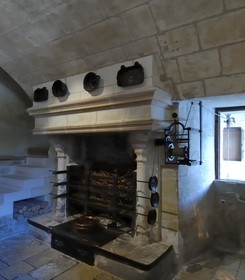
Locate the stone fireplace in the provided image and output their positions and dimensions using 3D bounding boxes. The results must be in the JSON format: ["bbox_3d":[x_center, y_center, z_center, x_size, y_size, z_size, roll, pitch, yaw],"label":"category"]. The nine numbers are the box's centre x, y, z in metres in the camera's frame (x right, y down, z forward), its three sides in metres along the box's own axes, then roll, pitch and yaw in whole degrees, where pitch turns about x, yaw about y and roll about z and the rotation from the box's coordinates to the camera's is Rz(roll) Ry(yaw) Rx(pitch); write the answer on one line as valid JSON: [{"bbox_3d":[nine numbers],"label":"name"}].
[{"bbox_3d":[-0.515,0.220,3.510,2.680,2.460,0.740,0,-1,35],"label":"stone fireplace"}]

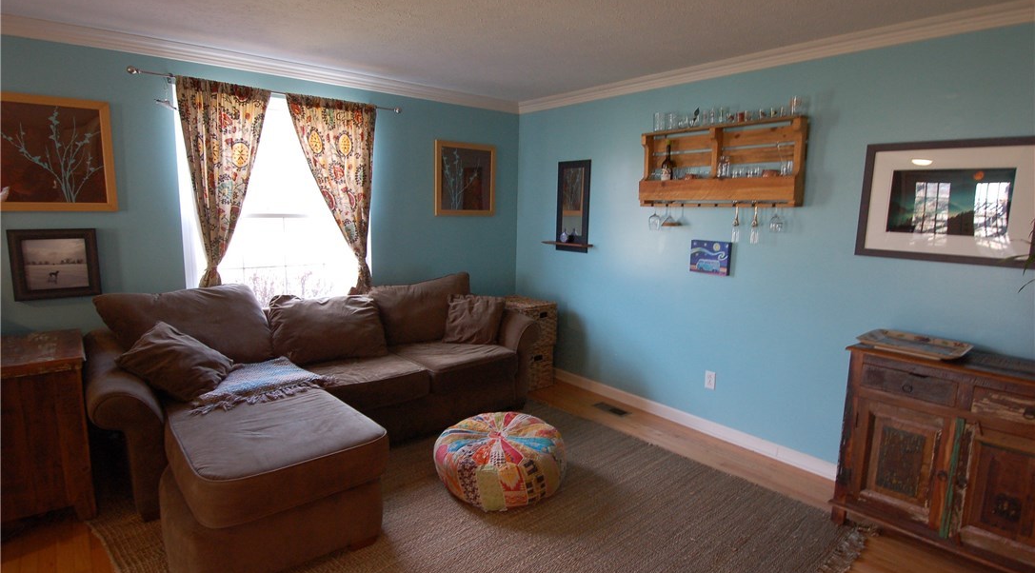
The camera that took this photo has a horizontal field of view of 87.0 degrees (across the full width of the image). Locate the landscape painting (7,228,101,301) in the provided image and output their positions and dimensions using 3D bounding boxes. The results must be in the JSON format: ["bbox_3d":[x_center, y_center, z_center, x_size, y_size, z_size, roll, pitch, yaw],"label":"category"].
[{"bbox_3d":[-2.462,-0.120,2.914,0.356,0.365,0.027,-6,11,-39],"label":"landscape painting"}]

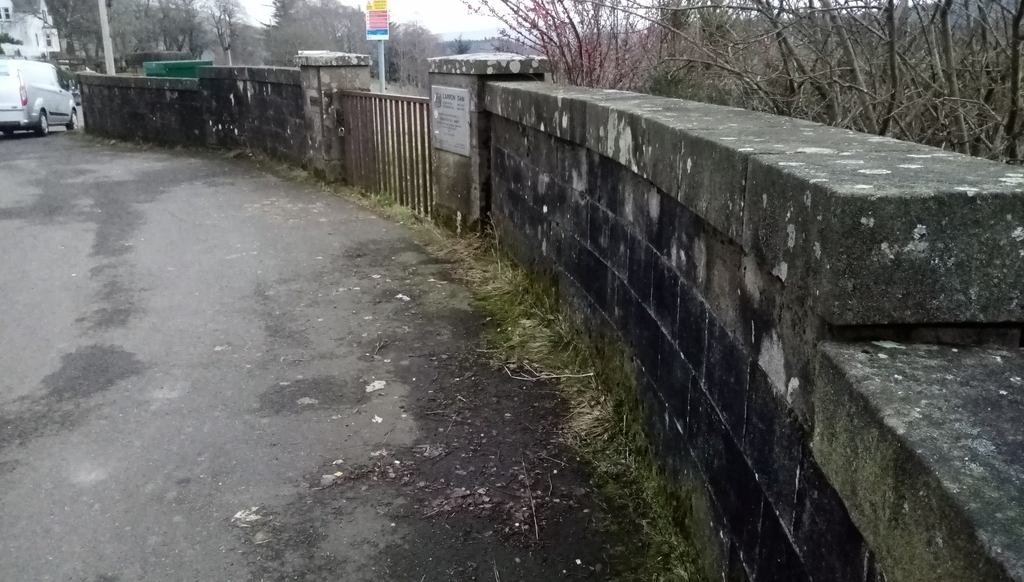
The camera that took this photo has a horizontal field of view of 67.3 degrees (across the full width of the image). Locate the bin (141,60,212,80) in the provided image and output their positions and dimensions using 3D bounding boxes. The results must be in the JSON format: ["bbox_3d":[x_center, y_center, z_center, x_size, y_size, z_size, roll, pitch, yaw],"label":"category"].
[{"bbox_3d":[-7.973,-4.835,18.589,0.980,1.350,1.300,13,21,39],"label":"bin"}]

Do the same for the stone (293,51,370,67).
[{"bbox_3d":[-2.715,-3.489,11.600,0.910,0.200,0.910,-11,20,-33],"label":"stone"}]

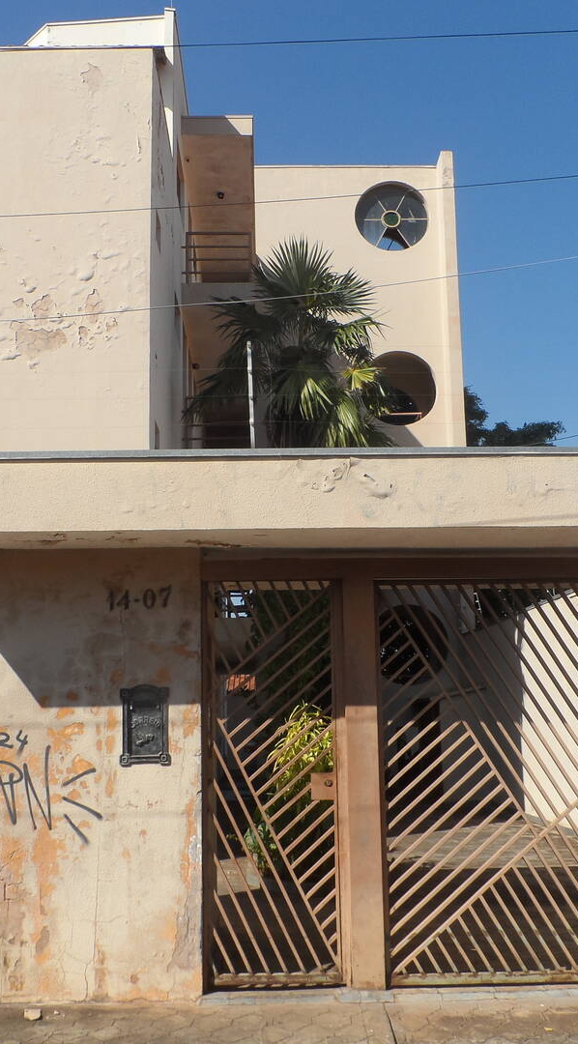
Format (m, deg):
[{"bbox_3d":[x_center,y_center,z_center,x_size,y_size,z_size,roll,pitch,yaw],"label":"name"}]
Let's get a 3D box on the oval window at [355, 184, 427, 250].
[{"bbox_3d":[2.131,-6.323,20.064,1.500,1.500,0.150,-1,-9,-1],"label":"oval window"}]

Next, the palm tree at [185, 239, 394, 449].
[{"bbox_3d":[0.035,0.045,12.538,2.752,7.884,2.752,-1,-9,-1],"label":"palm tree"}]

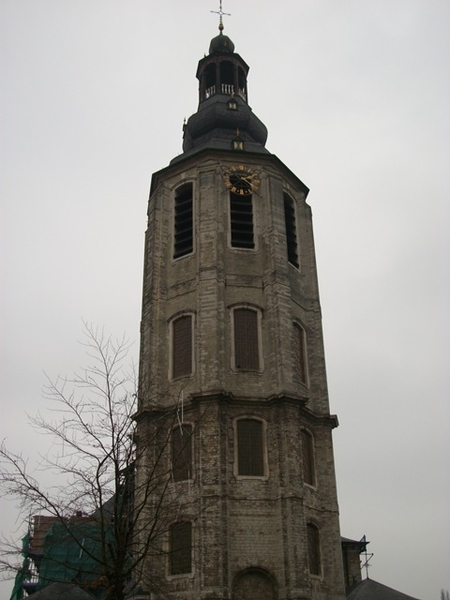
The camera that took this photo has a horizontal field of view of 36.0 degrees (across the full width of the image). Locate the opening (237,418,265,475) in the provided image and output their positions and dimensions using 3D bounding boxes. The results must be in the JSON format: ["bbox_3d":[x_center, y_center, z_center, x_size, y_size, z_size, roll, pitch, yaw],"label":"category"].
[{"bbox_3d":[1.207,6.905,32.399,1.245,2.686,0.300,4,-29,-9],"label":"opening"}]

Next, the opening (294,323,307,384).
[{"bbox_3d":[3.873,2.786,36.582,0.300,3.383,1.198,-19,-33,30],"label":"opening"}]

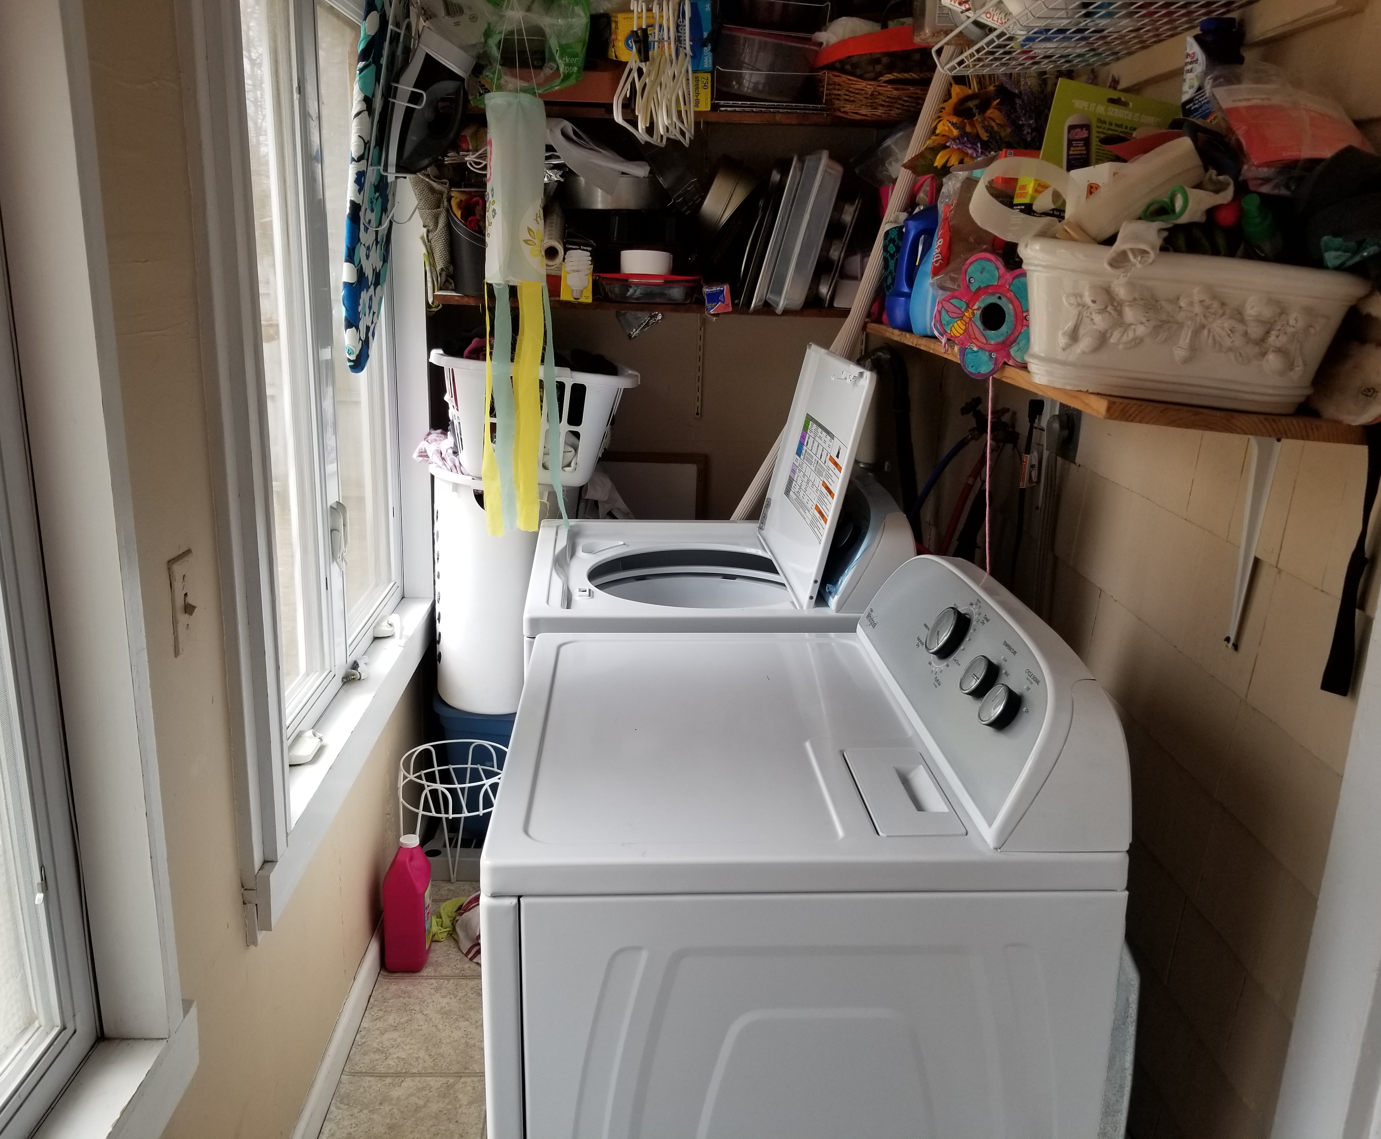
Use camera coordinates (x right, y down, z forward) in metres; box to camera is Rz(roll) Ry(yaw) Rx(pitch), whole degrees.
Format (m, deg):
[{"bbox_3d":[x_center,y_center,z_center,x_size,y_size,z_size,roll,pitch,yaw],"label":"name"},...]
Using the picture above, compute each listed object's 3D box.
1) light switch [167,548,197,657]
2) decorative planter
[{"bbox_3d":[-0.603,0.040,1.375,0.018,0.115,0.070,1,15,-3],"label":"light switch"},{"bbox_3d":[0.489,-0.251,1.184,0.335,0.145,0.150,6,15,-4],"label":"decorative planter"}]

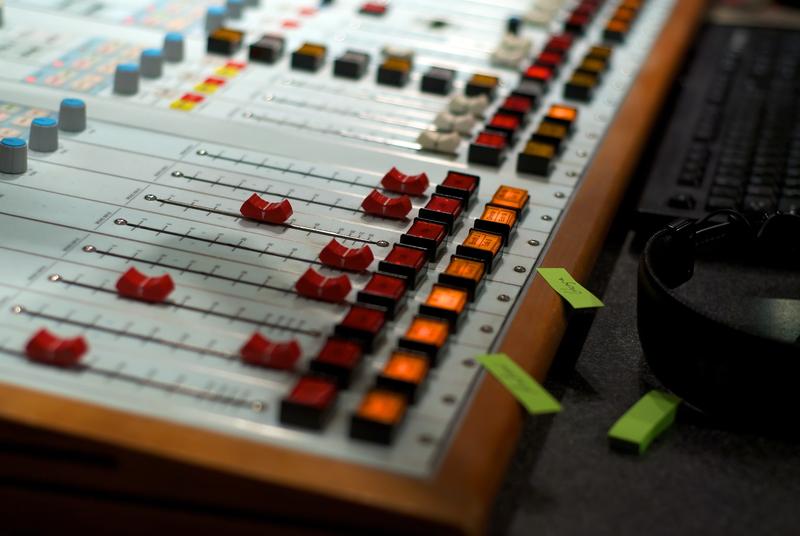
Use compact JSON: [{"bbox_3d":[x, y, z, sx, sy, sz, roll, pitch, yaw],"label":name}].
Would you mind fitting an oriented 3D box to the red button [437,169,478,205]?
[{"bbox_3d":[0.030,-0.040,0.862,0.016,0.010,0.023,11,25,12],"label":"red button"}]

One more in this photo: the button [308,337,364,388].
[{"bbox_3d":[-0.026,0.039,0.686,0.018,0.011,0.024,11,25,12],"label":"button"}]

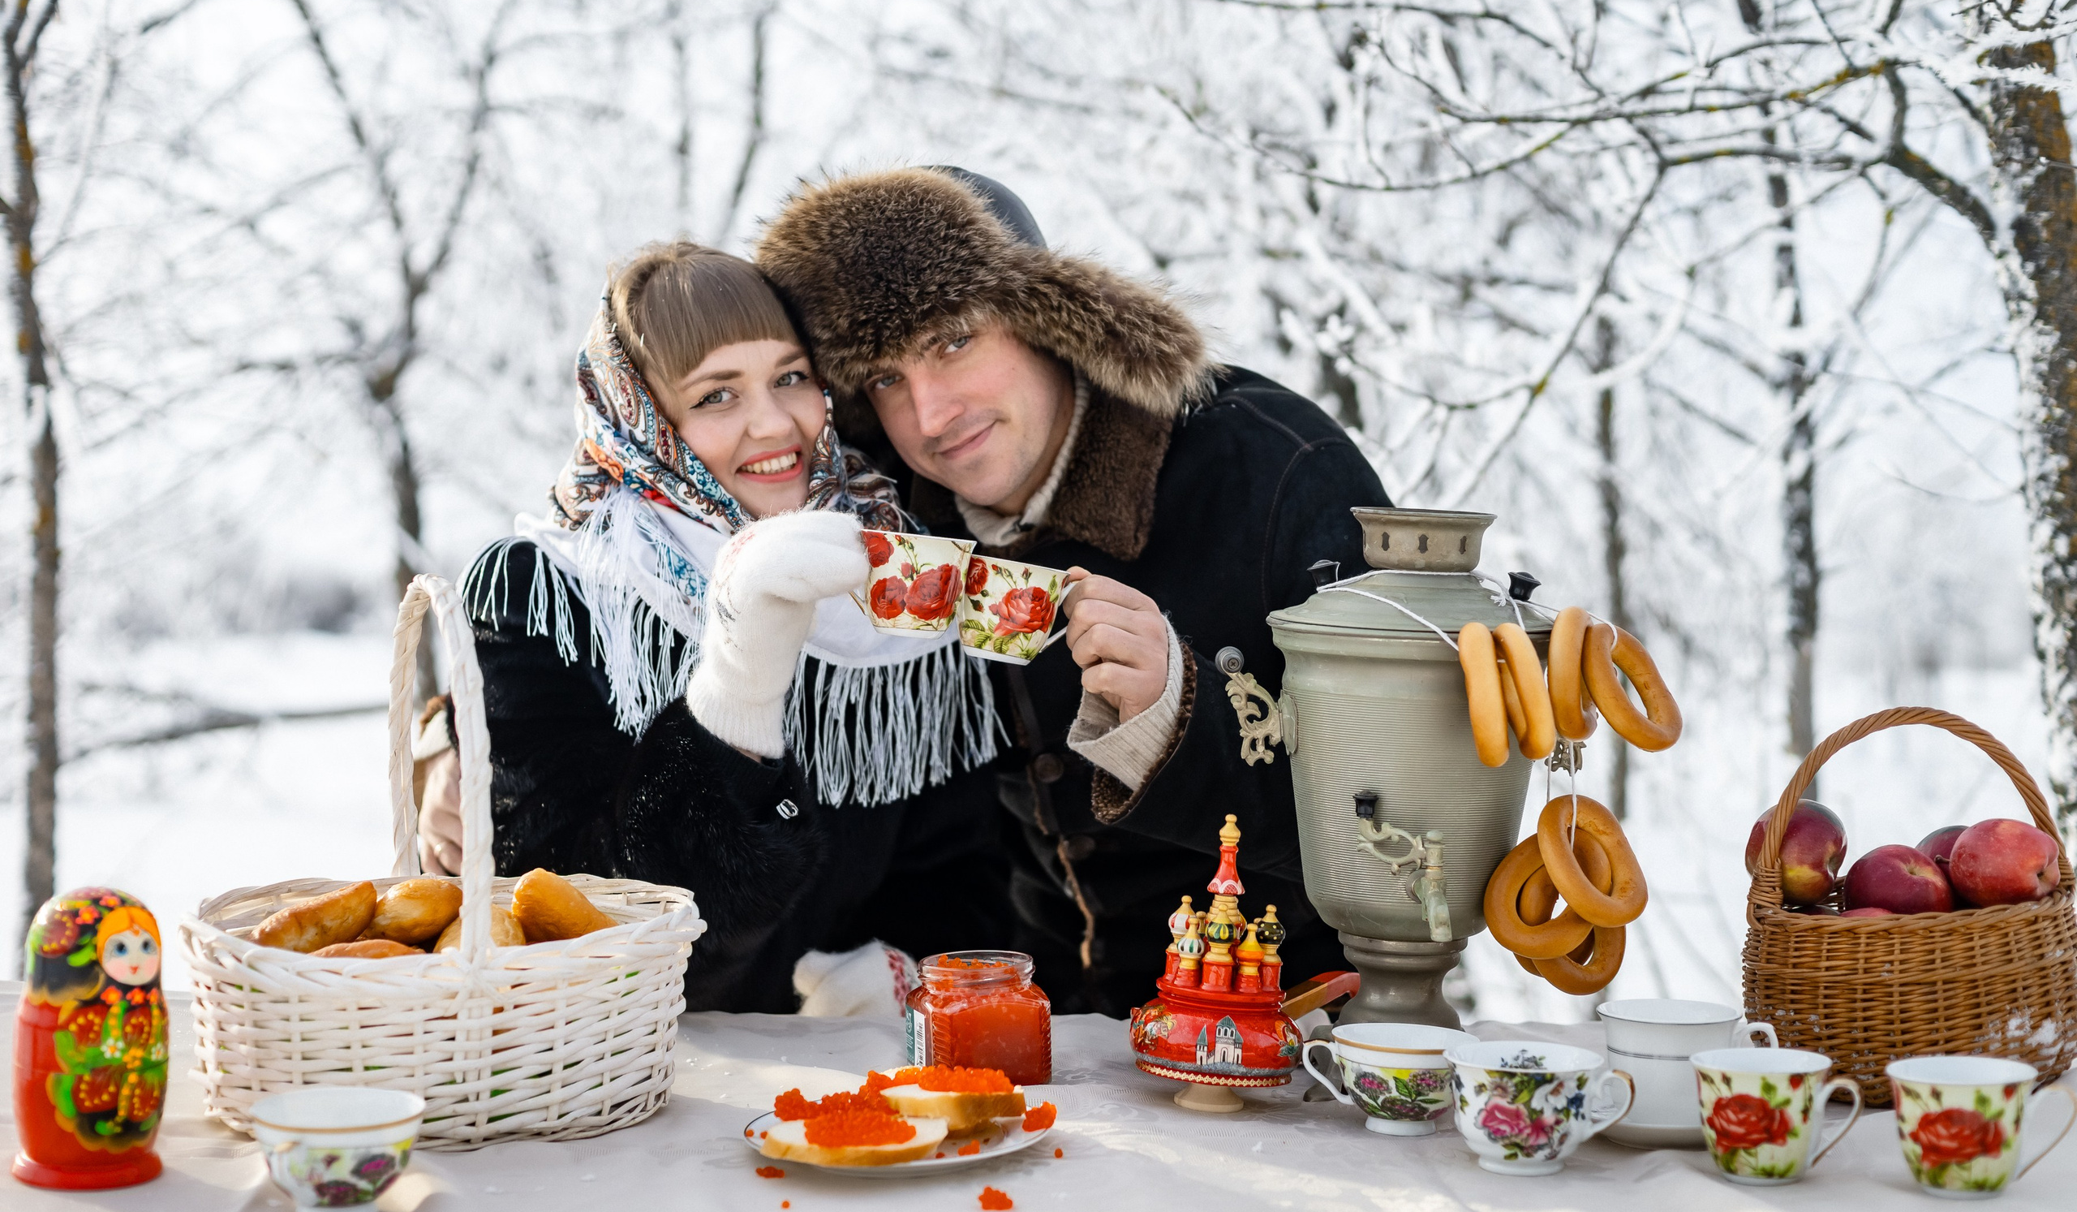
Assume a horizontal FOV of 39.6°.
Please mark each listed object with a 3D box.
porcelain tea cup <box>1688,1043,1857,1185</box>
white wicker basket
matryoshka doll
[{"bbox_3d":[0.434,0.302,1.687,0.101,0.069,0.081,1,2,29],"label":"porcelain tea cup"},{"bbox_3d":[-0.389,0.160,1.878,0.335,0.345,0.260,0,2,-13],"label":"white wicker basket"},{"bbox_3d":[-0.562,0.252,1.702,0.087,0.168,0.087,2,3,37],"label":"matryoshka doll"}]

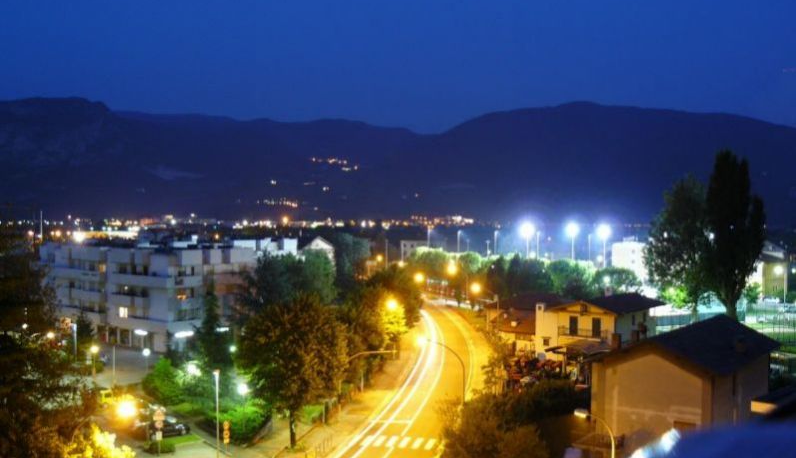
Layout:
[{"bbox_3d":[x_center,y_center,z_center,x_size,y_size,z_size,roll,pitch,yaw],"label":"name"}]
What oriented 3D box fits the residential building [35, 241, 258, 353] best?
[{"bbox_3d":[-36.831,8.645,122.858,36.000,13.400,16.000,1,1,43],"label":"residential building"}]

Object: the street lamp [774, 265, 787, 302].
[{"bbox_3d":[74.998,11.051,162.185,1.600,7.400,0.450,0,1,-9],"label":"street lamp"}]

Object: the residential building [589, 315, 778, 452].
[{"bbox_3d":[23.496,12.239,67.007,10.200,9.100,18.200,1,1,37],"label":"residential building"}]

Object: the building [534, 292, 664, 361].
[{"bbox_3d":[24.400,11.403,99.263,10.900,7.600,12.400,1,2,42],"label":"building"}]

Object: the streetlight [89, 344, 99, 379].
[{"bbox_3d":[-30.980,13.720,84.309,0.550,3.600,0.550,0,1,0],"label":"streetlight"}]

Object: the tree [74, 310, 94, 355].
[{"bbox_3d":[-36.486,12.367,96.283,2.400,5.800,2.400,0,1,0],"label":"tree"}]

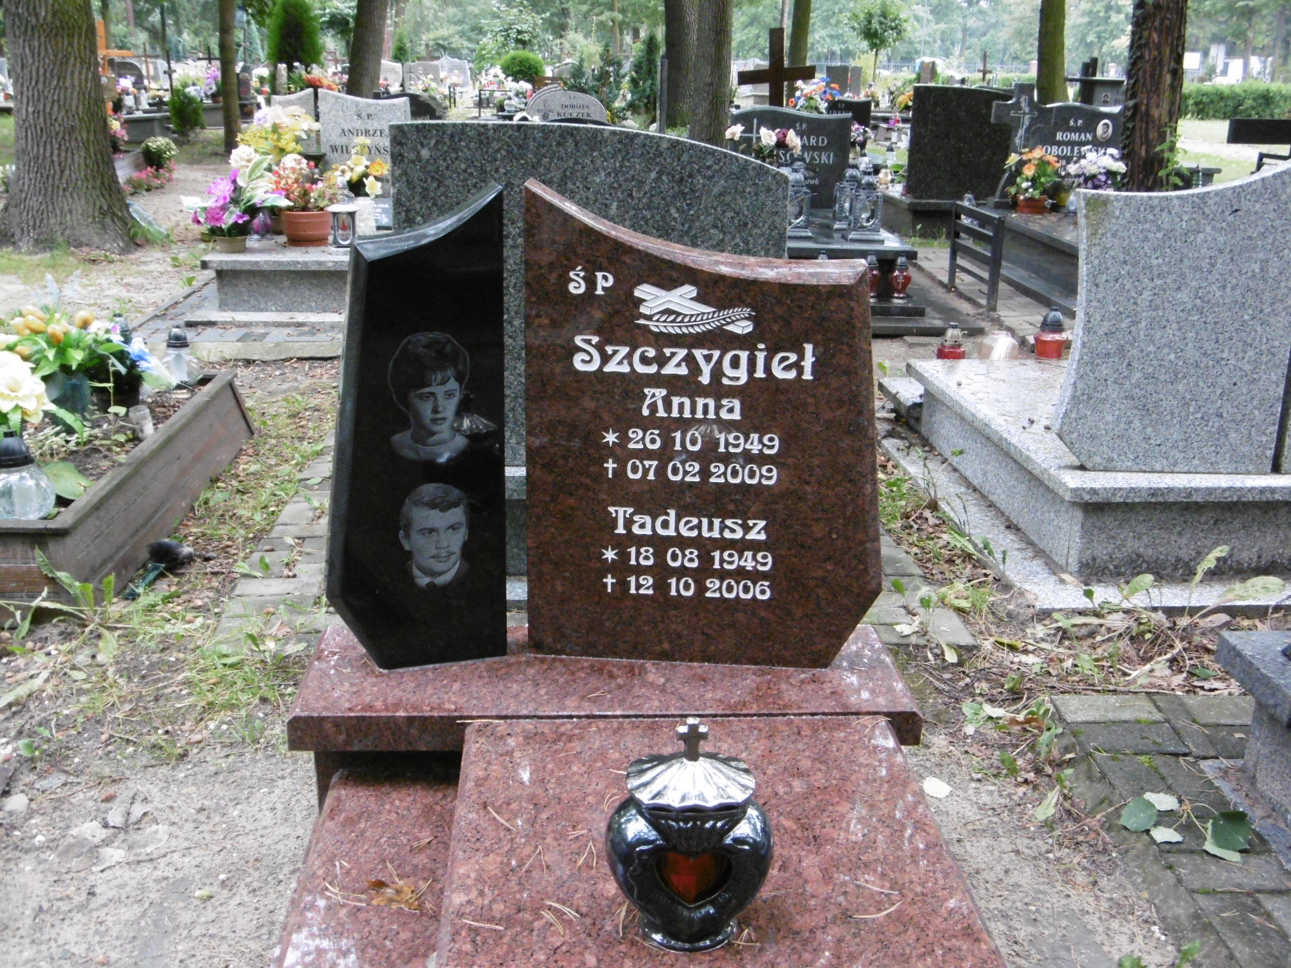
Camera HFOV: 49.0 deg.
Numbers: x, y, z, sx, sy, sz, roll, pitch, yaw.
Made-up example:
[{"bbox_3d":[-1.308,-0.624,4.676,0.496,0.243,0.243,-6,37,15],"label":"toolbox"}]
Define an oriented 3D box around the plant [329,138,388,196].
[{"bbox_3d":[-1.474,-1.619,7.279,0.285,0.302,0.240,0,17,-4],"label":"plant"}]

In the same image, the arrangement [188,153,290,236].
[{"bbox_3d":[-1.864,-1.320,6.507,0.427,0.394,0.340,0,17,-4],"label":"arrangement"}]

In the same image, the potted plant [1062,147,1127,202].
[{"bbox_3d":[2.988,-2.039,9.423,0.374,0.403,0.340,0,17,-2],"label":"potted plant"}]

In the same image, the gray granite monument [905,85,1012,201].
[{"bbox_3d":[2.412,-2.572,10.700,0.805,0.835,0.090,0,17,-4],"label":"gray granite monument"}]

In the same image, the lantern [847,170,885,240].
[{"bbox_3d":[1.160,-1.471,7.480,0.185,0.377,0.185,0,17,-4],"label":"lantern"}]

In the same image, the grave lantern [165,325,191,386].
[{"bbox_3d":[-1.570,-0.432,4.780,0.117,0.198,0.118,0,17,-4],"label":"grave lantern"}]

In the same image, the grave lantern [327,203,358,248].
[{"bbox_3d":[-1.486,-1.271,6.950,0.148,0.215,0.145,0,17,-4],"label":"grave lantern"}]

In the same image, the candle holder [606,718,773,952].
[{"bbox_3d":[0.059,0.422,1.743,0.205,0.293,0.185,2,17,2],"label":"candle holder"}]

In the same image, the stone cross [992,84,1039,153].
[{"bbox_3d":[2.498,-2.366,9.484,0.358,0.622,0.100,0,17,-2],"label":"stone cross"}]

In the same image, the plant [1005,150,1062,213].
[{"bbox_3d":[2.588,-2.020,9.450,0.387,0.429,0.370,0,17,-4],"label":"plant"}]

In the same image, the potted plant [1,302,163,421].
[{"bbox_3d":[-1.732,-0.377,4.380,0.474,0.348,0.380,0,17,-4],"label":"potted plant"}]

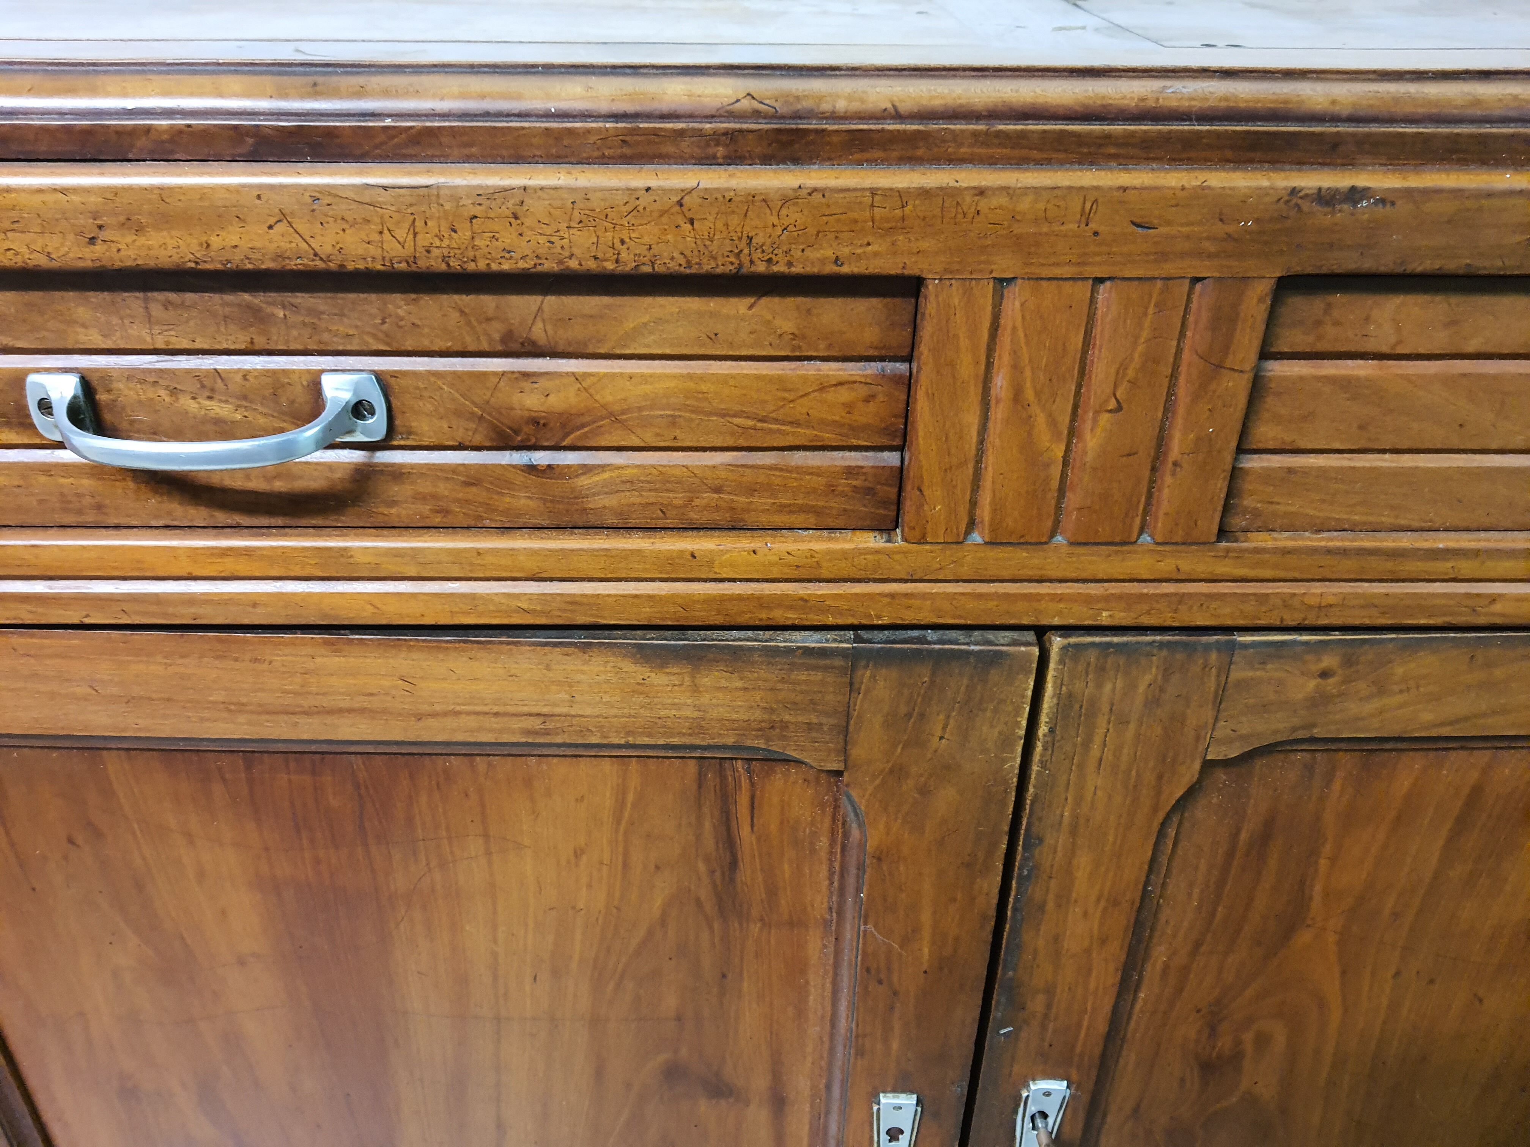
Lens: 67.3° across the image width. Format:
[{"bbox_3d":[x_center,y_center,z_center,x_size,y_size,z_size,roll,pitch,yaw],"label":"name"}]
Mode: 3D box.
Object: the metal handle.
[{"bbox_3d":[-0.191,-0.048,0.380,0.119,0.025,0.034,0,30,0],"label":"metal handle"}]

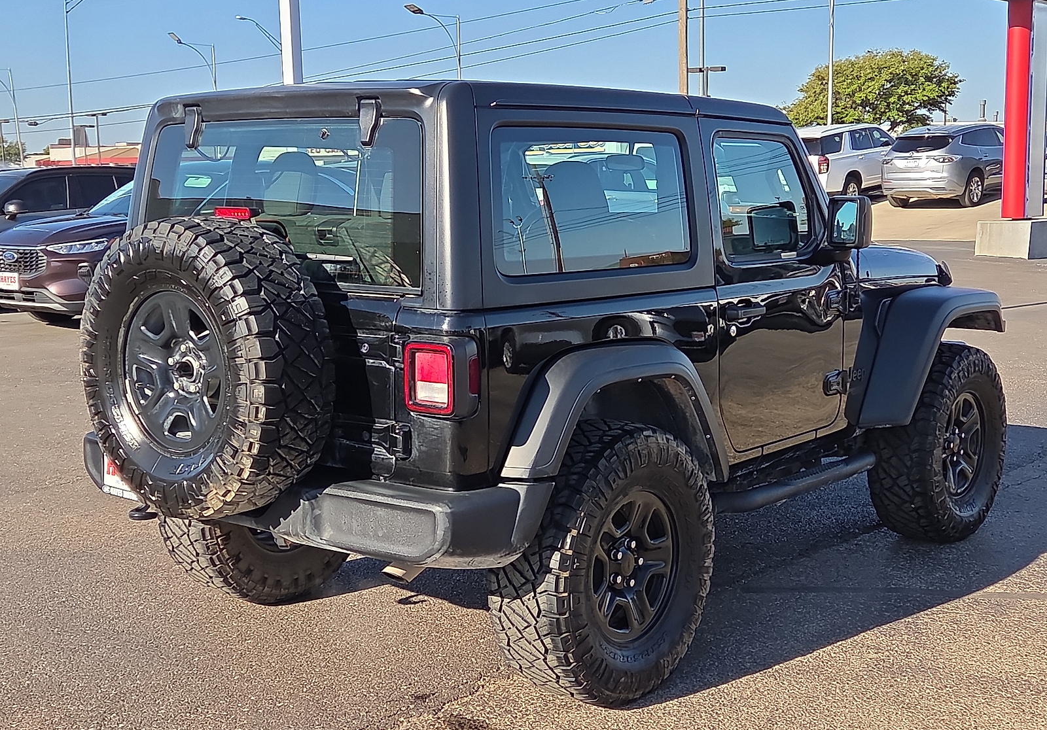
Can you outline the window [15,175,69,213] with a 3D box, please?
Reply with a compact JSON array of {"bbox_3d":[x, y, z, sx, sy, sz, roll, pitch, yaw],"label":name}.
[{"bbox_3d":[-6.060,-2.139,17.790,0.060,0.440,0.880,-12,-1,39],"label":"window"}]

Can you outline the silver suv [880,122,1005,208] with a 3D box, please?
[{"bbox_3d":[10.160,-4.540,32.200,2.000,1.770,5.180,7,12,44],"label":"silver suv"}]

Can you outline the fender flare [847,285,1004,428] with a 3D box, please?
[{"bbox_3d":[1.679,-0.062,6.045,0.290,0.510,1.170,5,10,40],"label":"fender flare"}]

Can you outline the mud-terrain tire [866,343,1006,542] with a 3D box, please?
[{"bbox_3d":[1.833,0.342,6.275,0.285,0.850,0.850,6,10,42],"label":"mud-terrain tire"}]

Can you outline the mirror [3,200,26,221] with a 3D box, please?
[{"bbox_3d":[-6.223,-1.897,17.400,0.240,0.220,0.180,6,10,38],"label":"mirror"}]

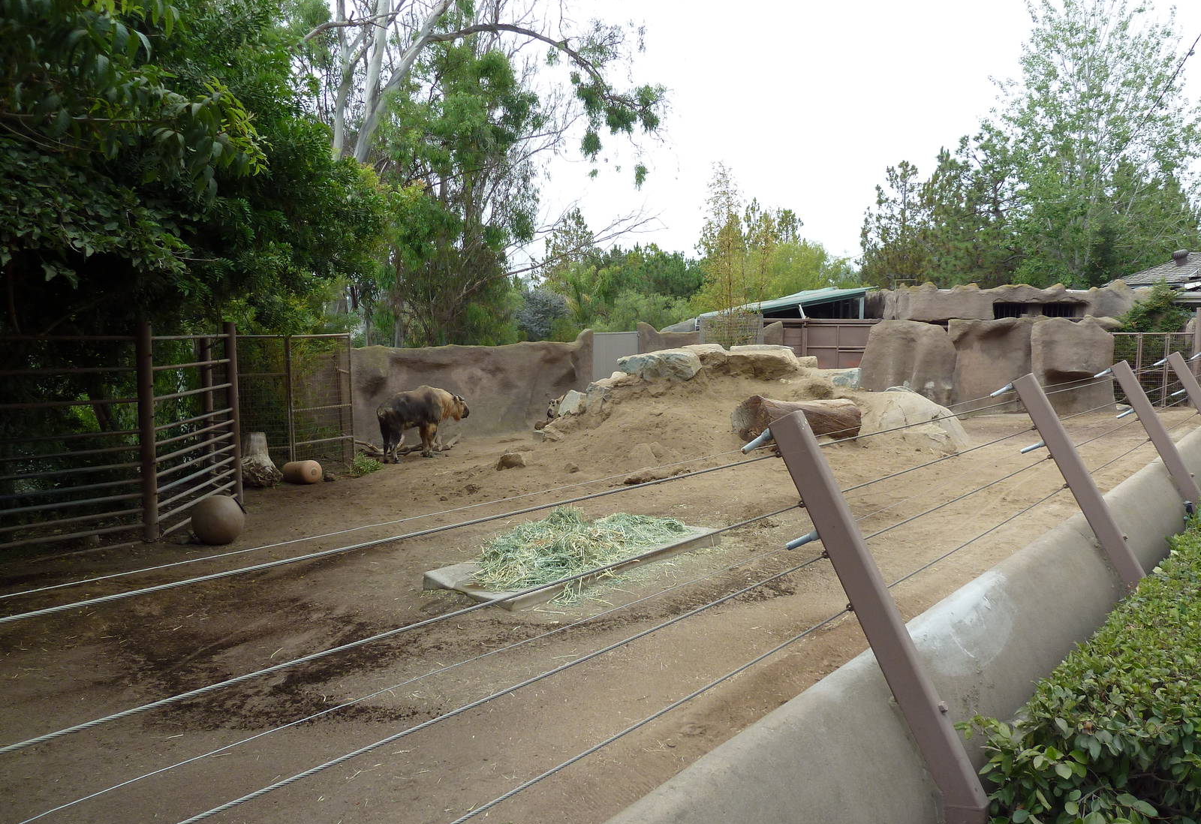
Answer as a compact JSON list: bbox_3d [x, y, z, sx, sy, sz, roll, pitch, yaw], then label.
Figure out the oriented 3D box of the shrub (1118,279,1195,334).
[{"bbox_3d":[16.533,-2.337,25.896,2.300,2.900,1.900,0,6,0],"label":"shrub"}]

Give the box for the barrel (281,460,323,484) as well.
[{"bbox_3d":[-4.332,0.856,12.594,0.530,0.340,0.340,3,6,29],"label":"barrel"}]

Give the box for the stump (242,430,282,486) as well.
[{"bbox_3d":[-4.964,0.642,12.623,0.660,0.760,0.620,0,6,0],"label":"stump"}]

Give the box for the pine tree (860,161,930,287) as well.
[{"bbox_3d":[13.584,-6.539,39.551,3.800,9.800,3.800,0,6,0],"label":"pine tree"}]

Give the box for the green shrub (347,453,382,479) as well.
[{"bbox_3d":[-3.629,0.793,13.391,0.500,0.310,0.420,0,6,0],"label":"green shrub"}]

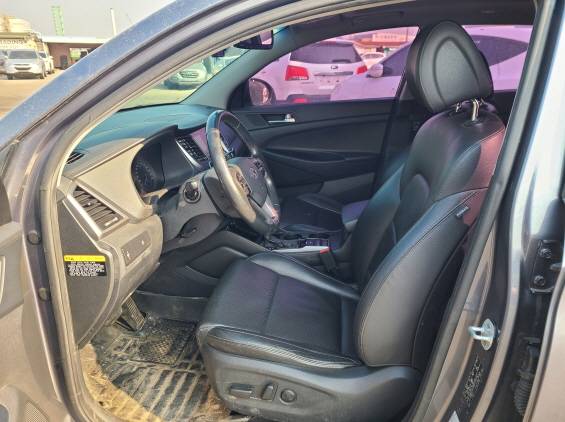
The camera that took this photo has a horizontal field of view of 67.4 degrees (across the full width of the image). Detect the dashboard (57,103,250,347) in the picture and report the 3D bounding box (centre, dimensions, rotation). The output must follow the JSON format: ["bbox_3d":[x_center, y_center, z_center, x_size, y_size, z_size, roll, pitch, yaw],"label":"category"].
[{"bbox_3d":[-0.493,-0.134,1.627,0.550,0.530,1.420,2,20,7],"label":"dashboard"}]

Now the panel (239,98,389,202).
[{"bbox_3d":[0.107,-0.273,2.251,0.900,0.640,0.130,2,20,7],"label":"panel"}]

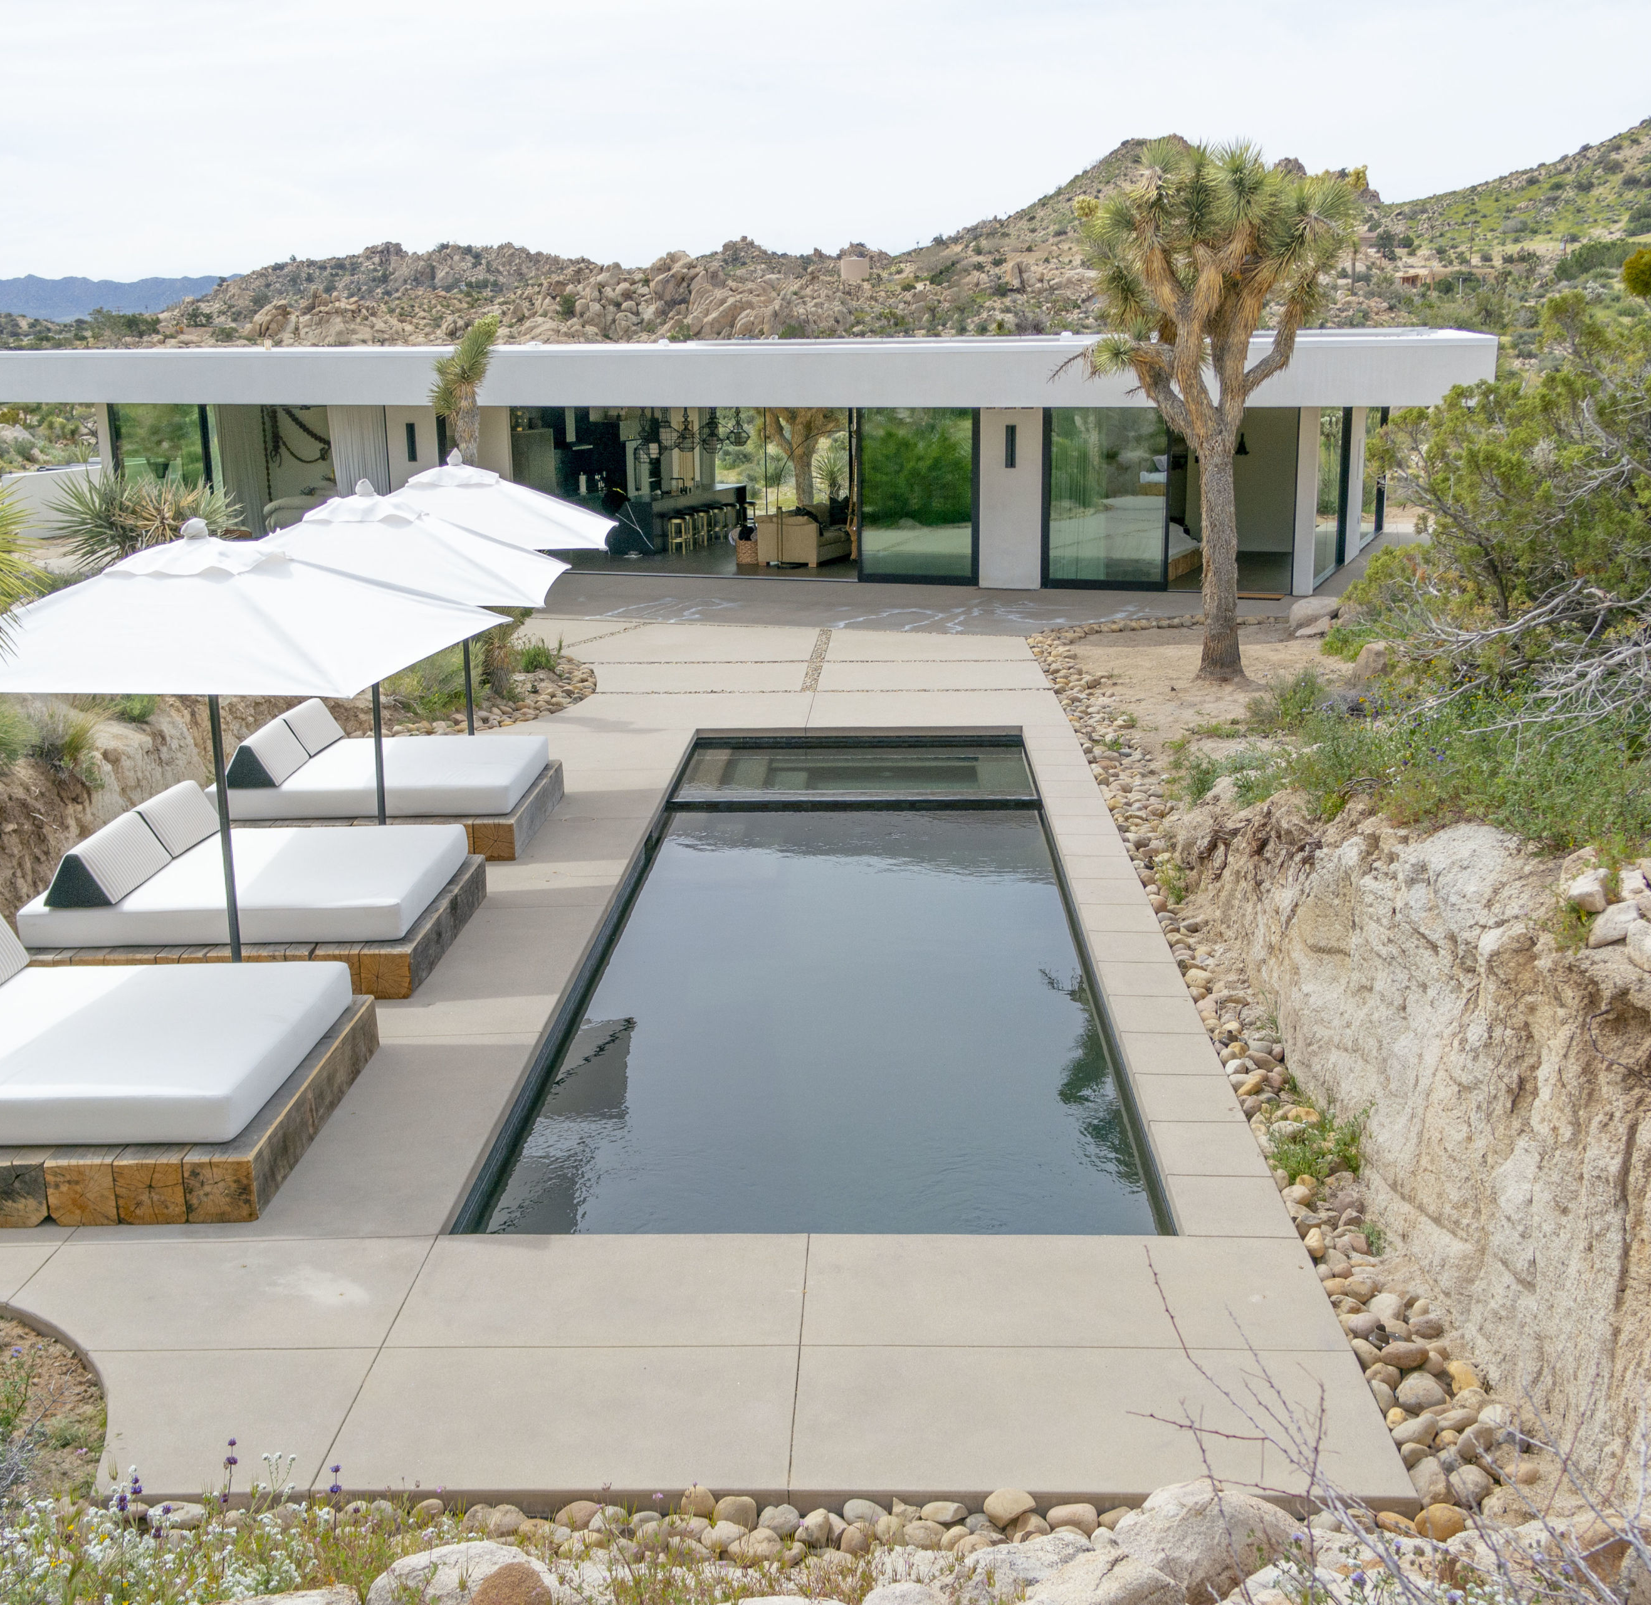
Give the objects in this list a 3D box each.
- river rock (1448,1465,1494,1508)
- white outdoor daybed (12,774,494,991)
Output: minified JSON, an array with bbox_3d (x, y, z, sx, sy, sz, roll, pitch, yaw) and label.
[{"bbox_3d":[2.192,2.324,6.807,0.130,0.100,0.120,0,13,2],"label":"river rock"},{"bbox_3d":[-3.499,0.496,12.516,2.335,0.786,2.215,0,13,2],"label":"white outdoor daybed"}]

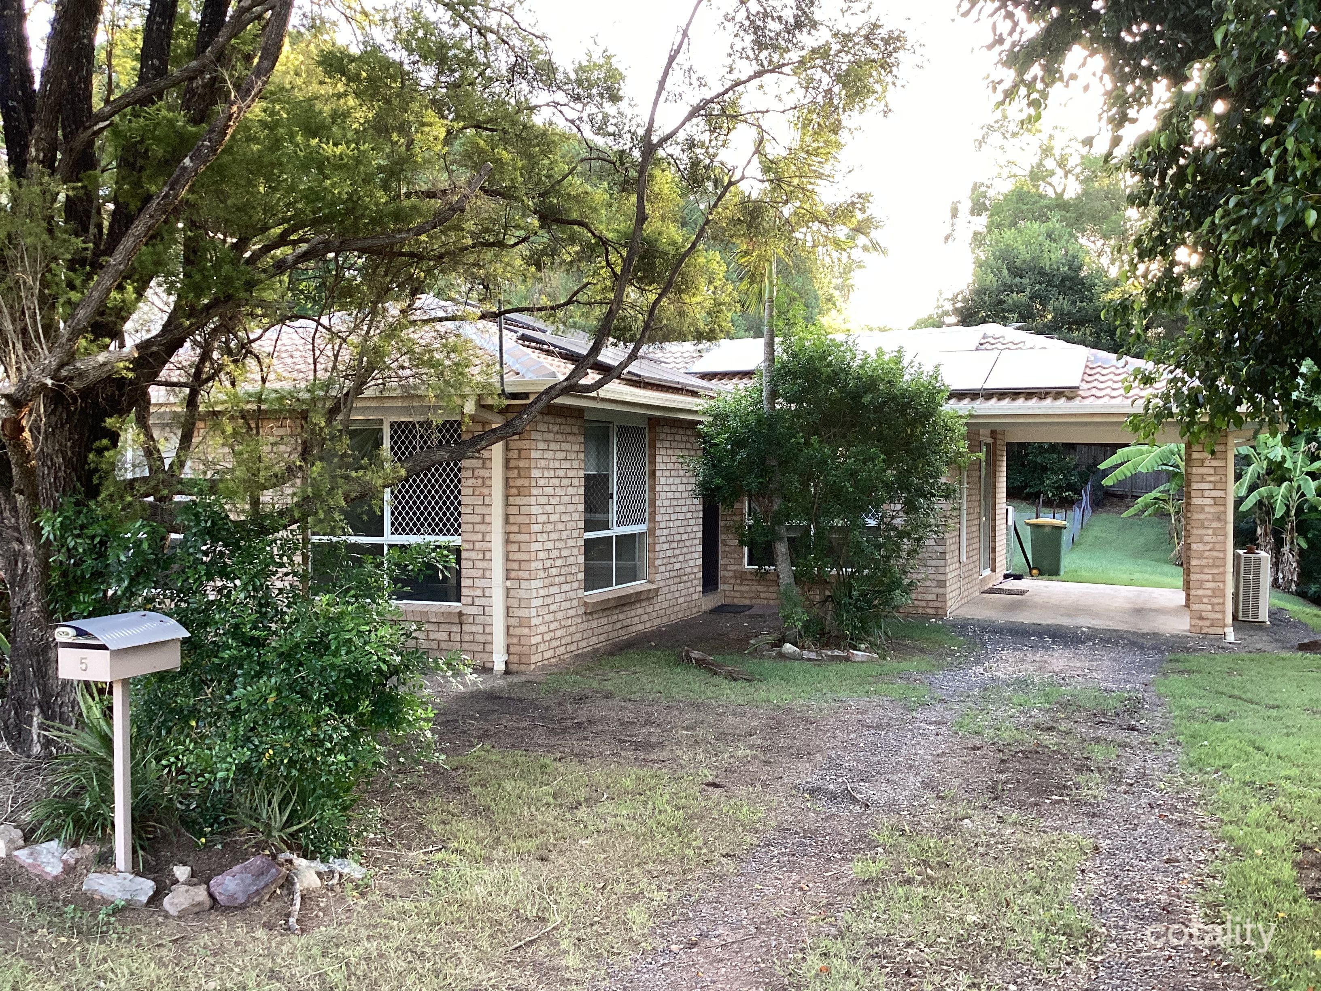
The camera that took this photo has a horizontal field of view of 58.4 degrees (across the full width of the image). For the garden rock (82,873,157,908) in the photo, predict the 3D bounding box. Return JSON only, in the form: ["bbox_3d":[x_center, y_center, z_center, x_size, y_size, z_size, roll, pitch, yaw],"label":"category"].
[{"bbox_3d":[-2.175,1.599,4.754,0.285,0.100,0.160,0,1,-25],"label":"garden rock"}]

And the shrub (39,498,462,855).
[{"bbox_3d":[-2.167,0.817,6.250,2.100,1.600,1.850,0,1,-19],"label":"shrub"}]

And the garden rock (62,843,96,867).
[{"bbox_3d":[-2.571,1.602,5.229,0.145,0.075,0.120,0,1,-26],"label":"garden rock"}]

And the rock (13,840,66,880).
[{"bbox_3d":[-2.670,1.582,5.089,0.215,0.120,0.170,-1,1,-28],"label":"rock"}]

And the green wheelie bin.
[{"bbox_3d":[6.980,0.924,21.400,0.735,1.060,0.580,0,1,20],"label":"green wheelie bin"}]

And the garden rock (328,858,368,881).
[{"bbox_3d":[-1.342,1.611,5.077,0.165,0.065,0.120,0,1,-15],"label":"garden rock"}]

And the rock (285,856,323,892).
[{"bbox_3d":[-1.493,1.593,4.948,0.150,0.105,0.140,0,1,-17],"label":"rock"}]

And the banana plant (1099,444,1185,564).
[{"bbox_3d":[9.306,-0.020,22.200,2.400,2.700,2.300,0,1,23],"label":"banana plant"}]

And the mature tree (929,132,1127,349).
[{"bbox_3d":[13.000,-6.600,42.000,7.200,12.600,7.000,0,1,18],"label":"mature tree"}]

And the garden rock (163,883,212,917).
[{"bbox_3d":[-1.864,1.598,4.661,0.190,0.105,0.140,0,1,-22],"label":"garden rock"}]

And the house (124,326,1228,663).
[{"bbox_3d":[0.571,-0.522,16.075,14.000,4.150,12.200,0,1,23],"label":"house"}]

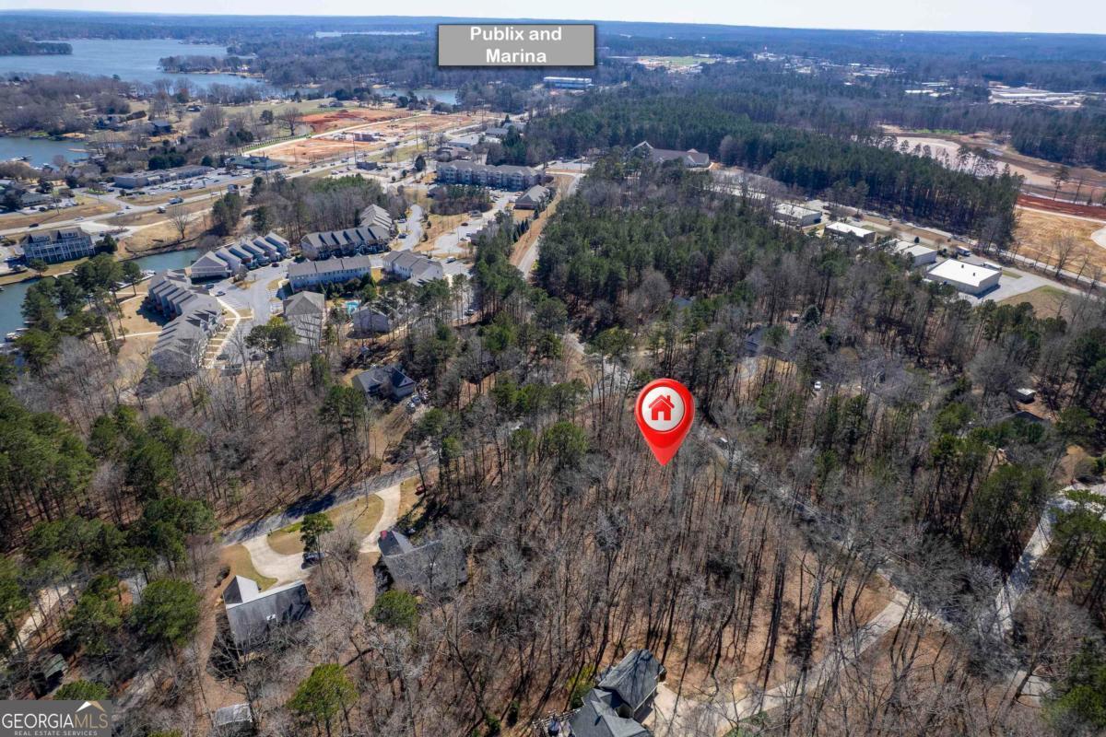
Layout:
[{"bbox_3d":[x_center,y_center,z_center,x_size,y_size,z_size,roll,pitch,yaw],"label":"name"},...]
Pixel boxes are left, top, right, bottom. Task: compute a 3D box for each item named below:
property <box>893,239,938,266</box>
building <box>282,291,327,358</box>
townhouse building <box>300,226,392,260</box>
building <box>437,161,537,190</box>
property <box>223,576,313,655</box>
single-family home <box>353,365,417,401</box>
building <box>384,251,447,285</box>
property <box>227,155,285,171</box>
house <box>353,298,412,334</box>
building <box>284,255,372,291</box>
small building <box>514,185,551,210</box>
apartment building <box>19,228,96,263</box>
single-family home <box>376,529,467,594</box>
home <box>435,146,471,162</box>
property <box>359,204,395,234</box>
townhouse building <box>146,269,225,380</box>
[{"bbox_3d":[196.550,-64.370,376.220,19.500,6.000,23.000,-17,33,-31],"label":"property"},{"bbox_3d":[-101.990,-19.260,278.930,14.500,11.500,46.000,-5,28,-12],"label":"building"},{"bbox_3d":[-116.500,-72.200,381.000,44.000,11.000,15.500,-15,32,-29],"label":"townhouse building"},{"bbox_3d":[-46.388,-139.223,488.649,76.786,12.286,19.196,8,28,13],"label":"building"},{"bbox_3d":[-57.145,47.502,135.432,14.274,8.017,15.838,-13,31,-26],"label":"property"},{"bbox_3d":[-59.160,3.530,238.430,17.500,8.000,13.000,-14,31,-27],"label":"single-family home"},{"bbox_3d":[-67.939,-49.542,330.758,29.949,9.854,14.975,25,36,38],"label":"building"},{"bbox_3d":[-234.926,-162.834,532.994,36.643,6.750,24.107,16,31,26],"label":"property"},{"bbox_3d":[-73.570,-23.760,291.010,18.000,9.500,13.500,6,28,9],"label":"house"},{"bbox_3d":[-106.660,-46.708,322.358,37.195,10.917,13.042,-13,30,-25],"label":"building"},{"bbox_3d":[-13.252,-114.129,448.026,14.946,7.329,42.429,6,28,9],"label":"small building"},{"bbox_3d":[-245.471,-61.404,334.088,27.026,12.517,17.069,-18,33,-32],"label":"apartment building"},{"bbox_3d":[-30.900,43.380,157.870,16.000,8.500,14.500,-11,30,-22],"label":"single-family home"},{"bbox_3d":[-86.790,-187.330,587.060,24.000,9.000,25.000,17,31,27],"label":"home"},{"bbox_3d":[-110.230,-94.570,424.440,16.000,11.000,38.000,-5,28,-12],"label":"property"},{"bbox_3d":[-148.606,-21.591,272.331,25.119,10.434,85.983,-13,30,-25],"label":"townhouse building"}]

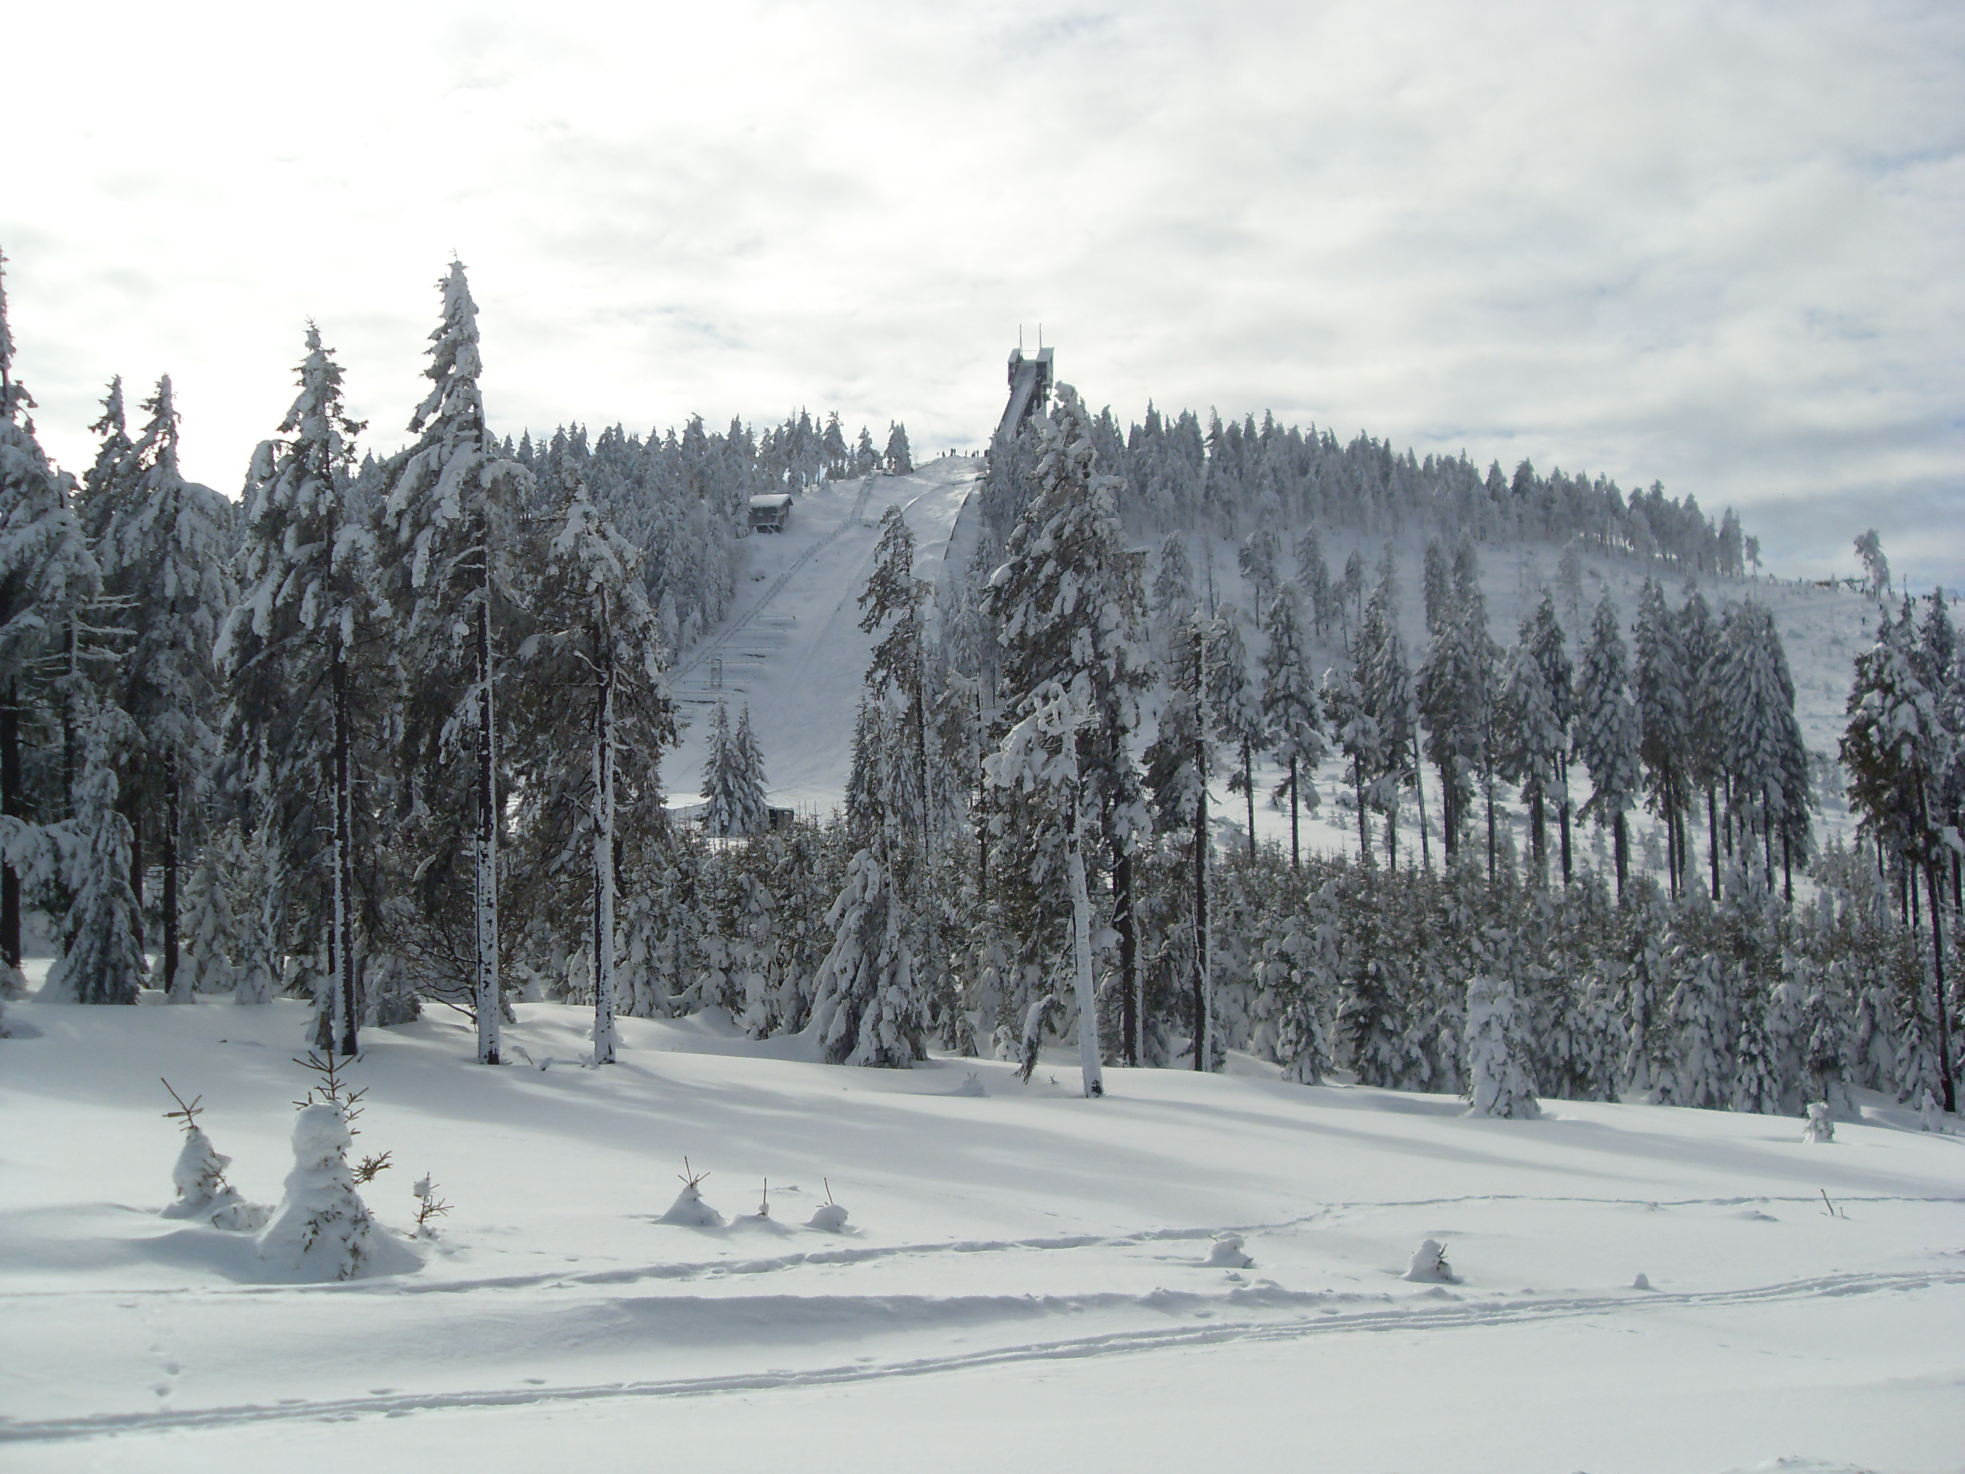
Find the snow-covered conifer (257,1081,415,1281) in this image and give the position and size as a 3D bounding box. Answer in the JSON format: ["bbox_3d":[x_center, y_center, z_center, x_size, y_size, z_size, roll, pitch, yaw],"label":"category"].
[{"bbox_3d":[-3.513,2.389,10.800,0.791,1.120,0.791,-1,-4,0],"label":"snow-covered conifer"}]

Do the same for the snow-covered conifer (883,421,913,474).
[{"bbox_3d":[-18.274,-62.469,430.000,6.313,11.794,6.313,-1,-4,0],"label":"snow-covered conifer"}]

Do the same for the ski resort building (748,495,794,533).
[{"bbox_3d":[-47.983,-50.591,450.000,8.200,8.600,6.500,-3,-4,19],"label":"ski resort building"}]

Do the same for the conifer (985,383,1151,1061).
[{"bbox_3d":[1.758,-0.406,41.000,3.421,14.023,3.421,-1,-4,0],"label":"conifer"}]

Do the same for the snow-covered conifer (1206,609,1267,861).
[{"bbox_3d":[12.021,0.654,94.000,2.905,13.544,2.905,-1,-4,0],"label":"snow-covered conifer"}]

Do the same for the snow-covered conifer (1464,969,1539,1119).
[{"bbox_3d":[7.835,4.636,30.000,1.102,2.295,1.102,-1,-4,0],"label":"snow-covered conifer"}]

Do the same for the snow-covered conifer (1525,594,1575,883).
[{"bbox_3d":[28.017,0.189,98.000,2.424,14.539,2.424,-1,-4,0],"label":"snow-covered conifer"}]

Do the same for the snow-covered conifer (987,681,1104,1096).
[{"bbox_3d":[1.001,2.422,32.000,1.879,6.683,1.879,-1,-4,0],"label":"snow-covered conifer"}]

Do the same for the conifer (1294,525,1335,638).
[{"bbox_3d":[40.985,-19.120,245.000,4.774,14.198,4.774,-1,-4,0],"label":"conifer"}]

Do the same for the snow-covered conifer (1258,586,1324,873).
[{"bbox_3d":[14.828,0.102,95.000,3.156,15.093,3.156,-1,-4,0],"label":"snow-covered conifer"}]

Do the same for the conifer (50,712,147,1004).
[{"bbox_3d":[-19.993,2.676,45.000,2.121,6.667,2.121,-1,-4,0],"label":"conifer"}]

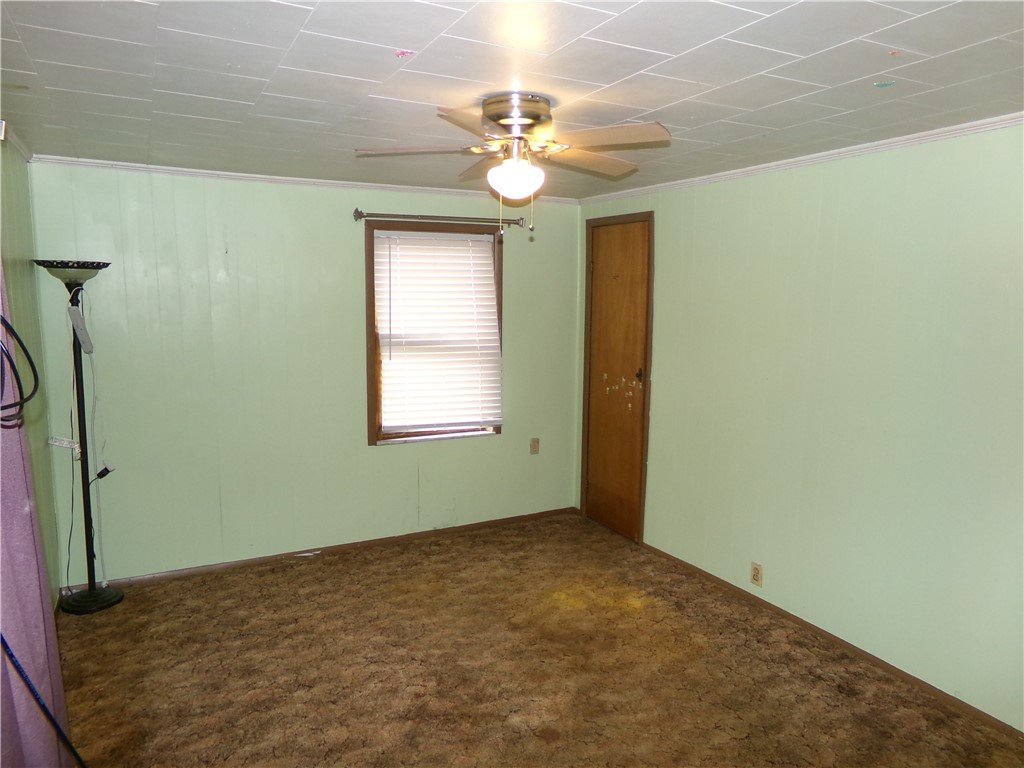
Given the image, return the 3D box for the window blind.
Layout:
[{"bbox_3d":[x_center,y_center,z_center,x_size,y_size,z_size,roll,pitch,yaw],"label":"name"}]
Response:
[{"bbox_3d":[-0.444,-0.326,4.451,0.811,1.229,0.080,-3,8,-28],"label":"window blind"}]

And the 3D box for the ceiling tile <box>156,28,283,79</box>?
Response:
[{"bbox_3d":[-0.793,-0.894,1.929,0.306,0.020,0.311,-3,8,-28],"label":"ceiling tile"}]

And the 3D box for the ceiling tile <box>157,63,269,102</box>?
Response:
[{"bbox_3d":[-0.938,-0.931,2.203,0.306,0.020,0.311,-3,8,-28],"label":"ceiling tile"}]

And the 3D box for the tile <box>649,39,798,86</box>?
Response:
[{"bbox_3d":[0.578,-0.891,1.972,0.305,0.020,0.305,-3,8,-28],"label":"tile"}]

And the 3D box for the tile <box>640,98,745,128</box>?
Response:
[{"bbox_3d":[0.625,-0.955,2.506,0.306,0.020,0.311,-3,8,-28],"label":"tile"}]

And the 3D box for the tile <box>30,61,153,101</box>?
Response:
[{"bbox_3d":[-1.270,-0.931,2.179,0.306,0.020,0.311,-3,8,-28],"label":"tile"}]

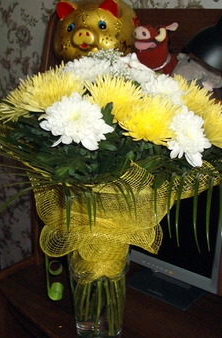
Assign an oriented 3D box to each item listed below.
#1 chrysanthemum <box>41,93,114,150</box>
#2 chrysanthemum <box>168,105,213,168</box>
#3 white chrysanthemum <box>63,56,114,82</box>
[{"bbox_3d":[-0.055,-0.078,0.750,0.122,0.070,0.122,-9,41,0],"label":"chrysanthemum"},{"bbox_3d":[0.135,-0.055,0.775,0.102,0.055,0.102,45,39,0],"label":"chrysanthemum"},{"bbox_3d":[-0.048,-0.208,0.960,0.112,0.060,0.112,-6,7,0],"label":"white chrysanthemum"}]

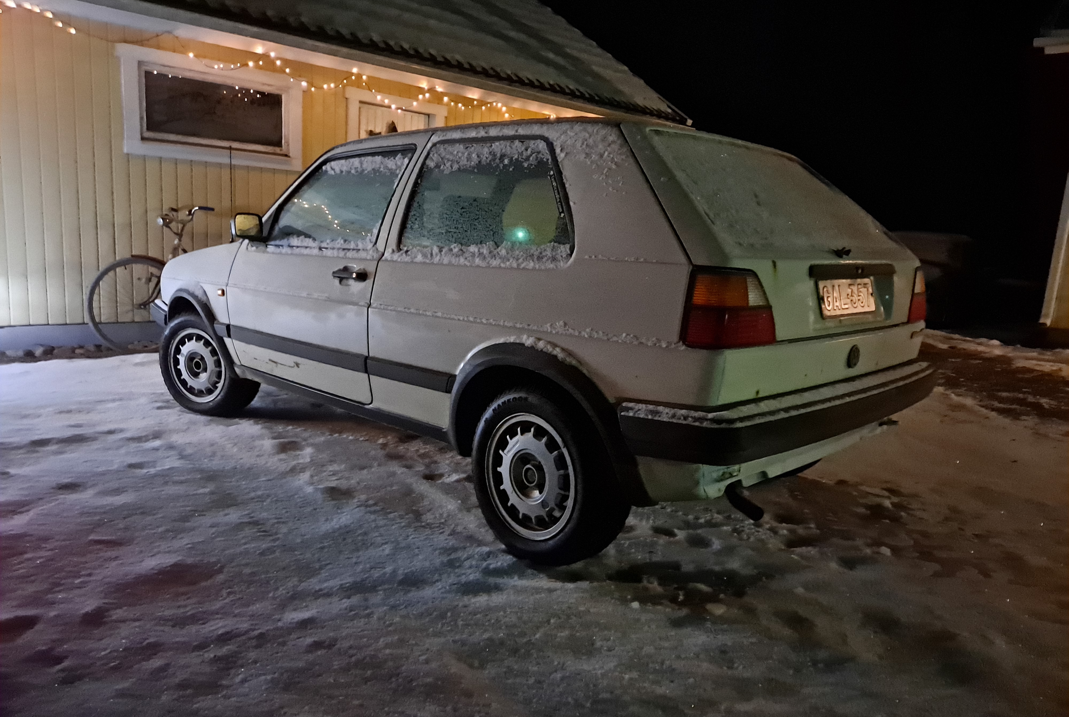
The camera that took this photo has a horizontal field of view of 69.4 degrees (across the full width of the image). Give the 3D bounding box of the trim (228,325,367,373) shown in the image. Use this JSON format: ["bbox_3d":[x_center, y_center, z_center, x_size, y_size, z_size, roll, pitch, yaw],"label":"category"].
[{"bbox_3d":[-1.010,-0.048,3.196,1.110,0.066,0.022,10,12,43],"label":"trim"}]

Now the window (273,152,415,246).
[{"bbox_3d":[-0.804,-0.635,3.133,0.880,0.400,0.040,10,-8,44],"label":"window"}]

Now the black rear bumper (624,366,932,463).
[{"bbox_3d":[0.917,0.125,2.497,0.335,0.132,1.645,10,12,43],"label":"black rear bumper"}]

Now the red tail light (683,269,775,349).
[{"bbox_3d":[0.504,-0.133,1.971,0.118,0.202,0.288,10,12,44],"label":"red tail light"}]

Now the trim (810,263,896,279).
[{"bbox_3d":[0.987,-0.272,2.381,0.035,0.042,0.635,10,12,43],"label":"trim"}]

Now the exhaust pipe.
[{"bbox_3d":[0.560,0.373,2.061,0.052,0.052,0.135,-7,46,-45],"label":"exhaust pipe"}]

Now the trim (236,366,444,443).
[{"bbox_3d":[-0.830,0.166,3.118,1.530,0.060,0.050,10,12,44],"label":"trim"}]

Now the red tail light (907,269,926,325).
[{"bbox_3d":[1.413,-0.236,2.878,0.110,0.200,0.310,10,12,43],"label":"red tail light"}]

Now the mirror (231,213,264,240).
[{"bbox_3d":[-1.264,-0.579,3.393,0.100,0.122,0.150,10,12,44],"label":"mirror"}]

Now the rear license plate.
[{"bbox_3d":[0.978,-0.191,2.400,0.012,0.115,0.397,-6,0,45],"label":"rear license plate"}]

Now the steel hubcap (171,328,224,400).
[{"bbox_3d":[-1.750,0.035,4.027,0.378,0.378,0.055,6,9,22],"label":"steel hubcap"}]

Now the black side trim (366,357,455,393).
[{"bbox_3d":[-0.440,0.054,2.681,0.500,0.067,0.025,10,12,44],"label":"black side trim"}]

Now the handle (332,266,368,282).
[{"bbox_3d":[-0.682,-0.312,2.862,0.215,0.055,0.048,10,12,44],"label":"handle"}]

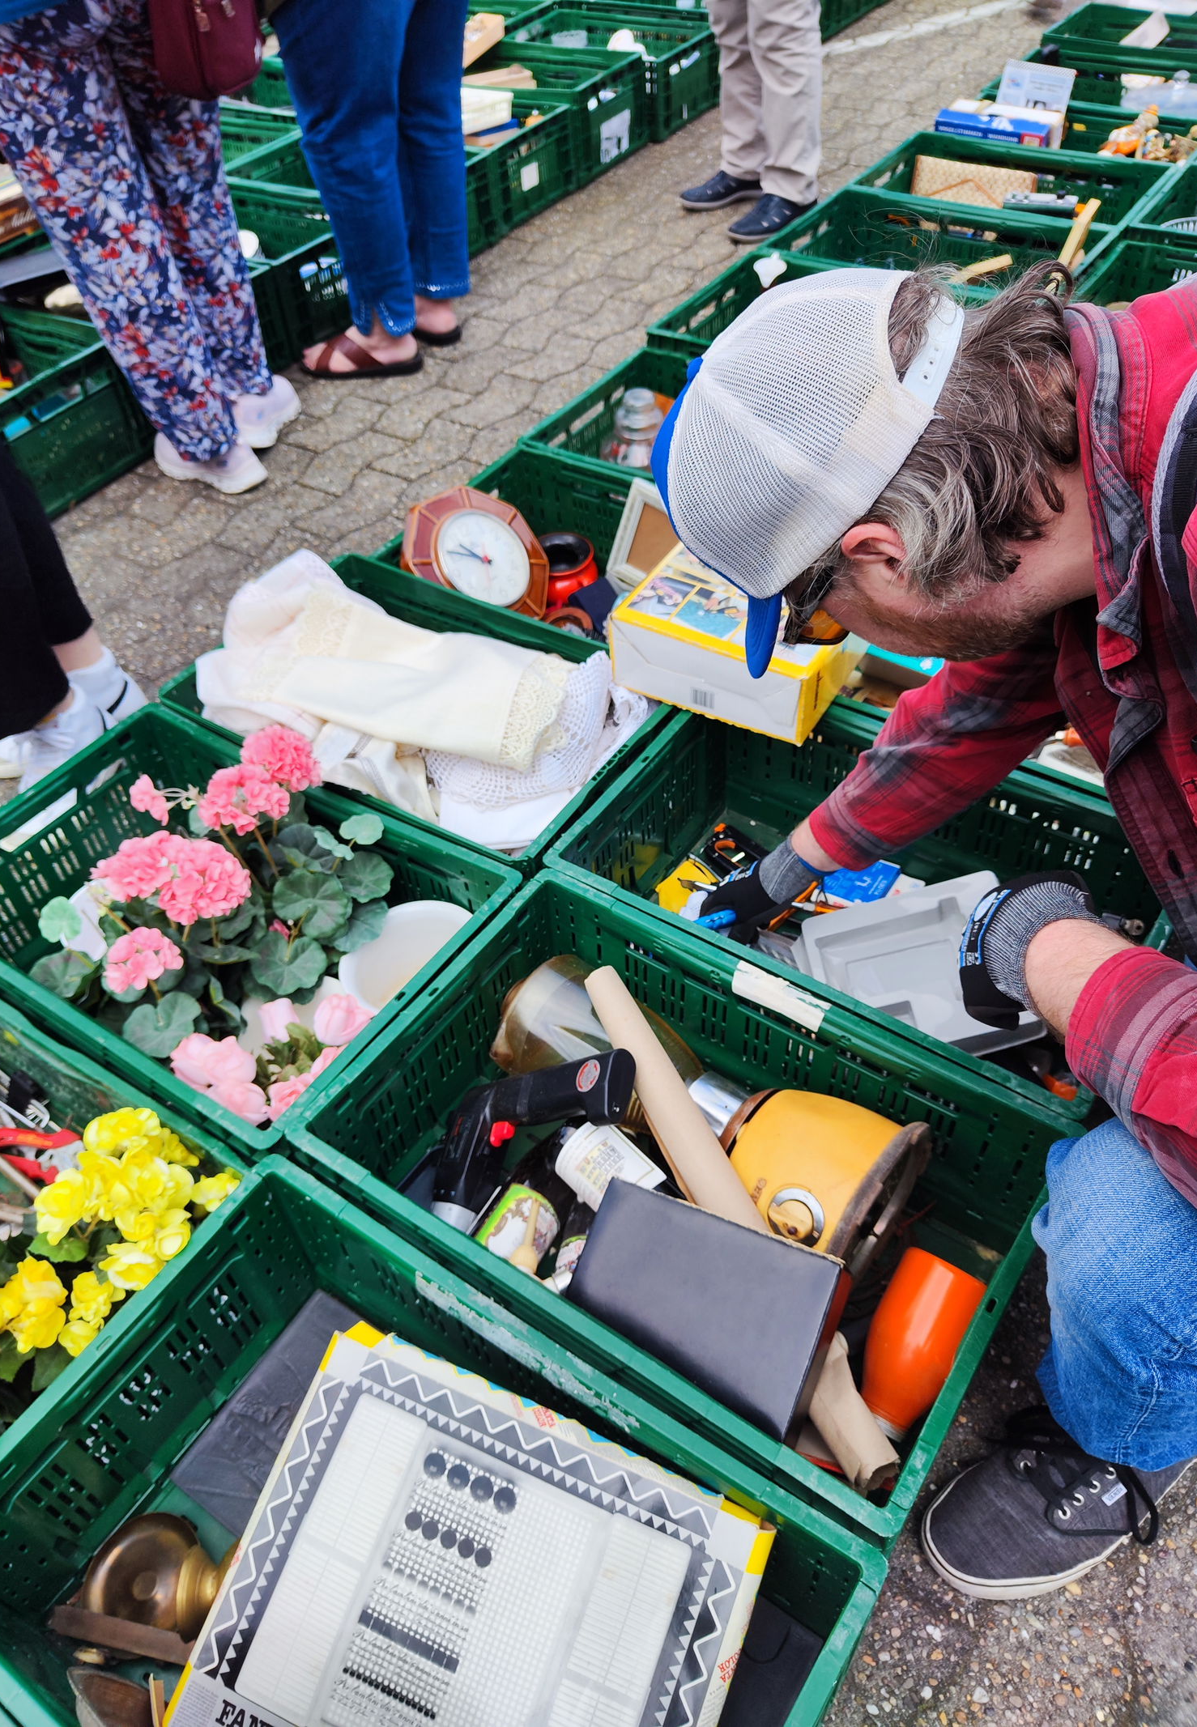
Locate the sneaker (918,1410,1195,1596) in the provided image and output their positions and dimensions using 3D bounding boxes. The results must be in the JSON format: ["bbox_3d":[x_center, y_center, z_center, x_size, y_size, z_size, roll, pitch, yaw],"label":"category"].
[{"bbox_3d":[0.421,0.517,1.028,0.295,0.106,0.108,-28,51,-20],"label":"sneaker"}]

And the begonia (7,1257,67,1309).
[{"bbox_3d":[-0.496,0.370,1.057,0.047,0.040,0.047,-5,47,0],"label":"begonia"}]

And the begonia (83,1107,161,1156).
[{"bbox_3d":[-0.441,0.251,1.110,0.070,0.045,0.060,-5,47,0],"label":"begonia"}]

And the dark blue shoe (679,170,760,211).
[{"bbox_3d":[0.357,-1.866,3.263,0.285,0.098,0.102,-17,48,-12],"label":"dark blue shoe"}]

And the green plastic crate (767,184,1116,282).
[{"bbox_3d":[0.704,-1.210,2.561,0.600,0.235,0.400,25,53,25],"label":"green plastic crate"}]

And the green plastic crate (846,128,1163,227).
[{"bbox_3d":[0.933,-1.463,2.769,0.600,0.230,0.400,24,53,24],"label":"green plastic crate"}]

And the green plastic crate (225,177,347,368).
[{"bbox_3d":[-0.857,-1.465,2.934,0.600,0.225,0.400,22,52,23],"label":"green plastic crate"}]

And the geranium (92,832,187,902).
[{"bbox_3d":[-0.499,0.005,1.306,0.090,0.066,0.084,-2,47,2],"label":"geranium"}]

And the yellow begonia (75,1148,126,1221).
[{"bbox_3d":[-0.457,0.295,1.098,0.046,0.050,0.046,-5,47,0],"label":"yellow begonia"}]

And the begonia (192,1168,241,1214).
[{"bbox_3d":[-0.346,0.299,1.090,0.048,0.038,0.045,-5,47,0],"label":"begonia"}]

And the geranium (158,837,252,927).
[{"bbox_3d":[-0.410,0.020,1.244,0.090,0.068,0.090,-5,47,0],"label":"geranium"}]

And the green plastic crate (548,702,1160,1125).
[{"bbox_3d":[0.300,0.067,1.370,0.600,0.230,0.400,25,54,25],"label":"green plastic crate"}]

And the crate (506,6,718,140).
[{"bbox_3d":[0.025,-2.532,3.865,0.600,0.225,0.400,21,52,22],"label":"crate"}]

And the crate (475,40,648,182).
[{"bbox_3d":[-0.205,-2.305,3.662,0.600,0.240,0.400,23,52,23],"label":"crate"}]

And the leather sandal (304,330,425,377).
[{"bbox_3d":[-0.530,-1.151,2.684,0.270,0.072,0.100,2,47,6],"label":"leather sandal"}]

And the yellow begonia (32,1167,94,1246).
[{"bbox_3d":[-0.470,0.300,1.051,0.052,0.050,0.054,-2,47,2],"label":"yellow begonia"}]

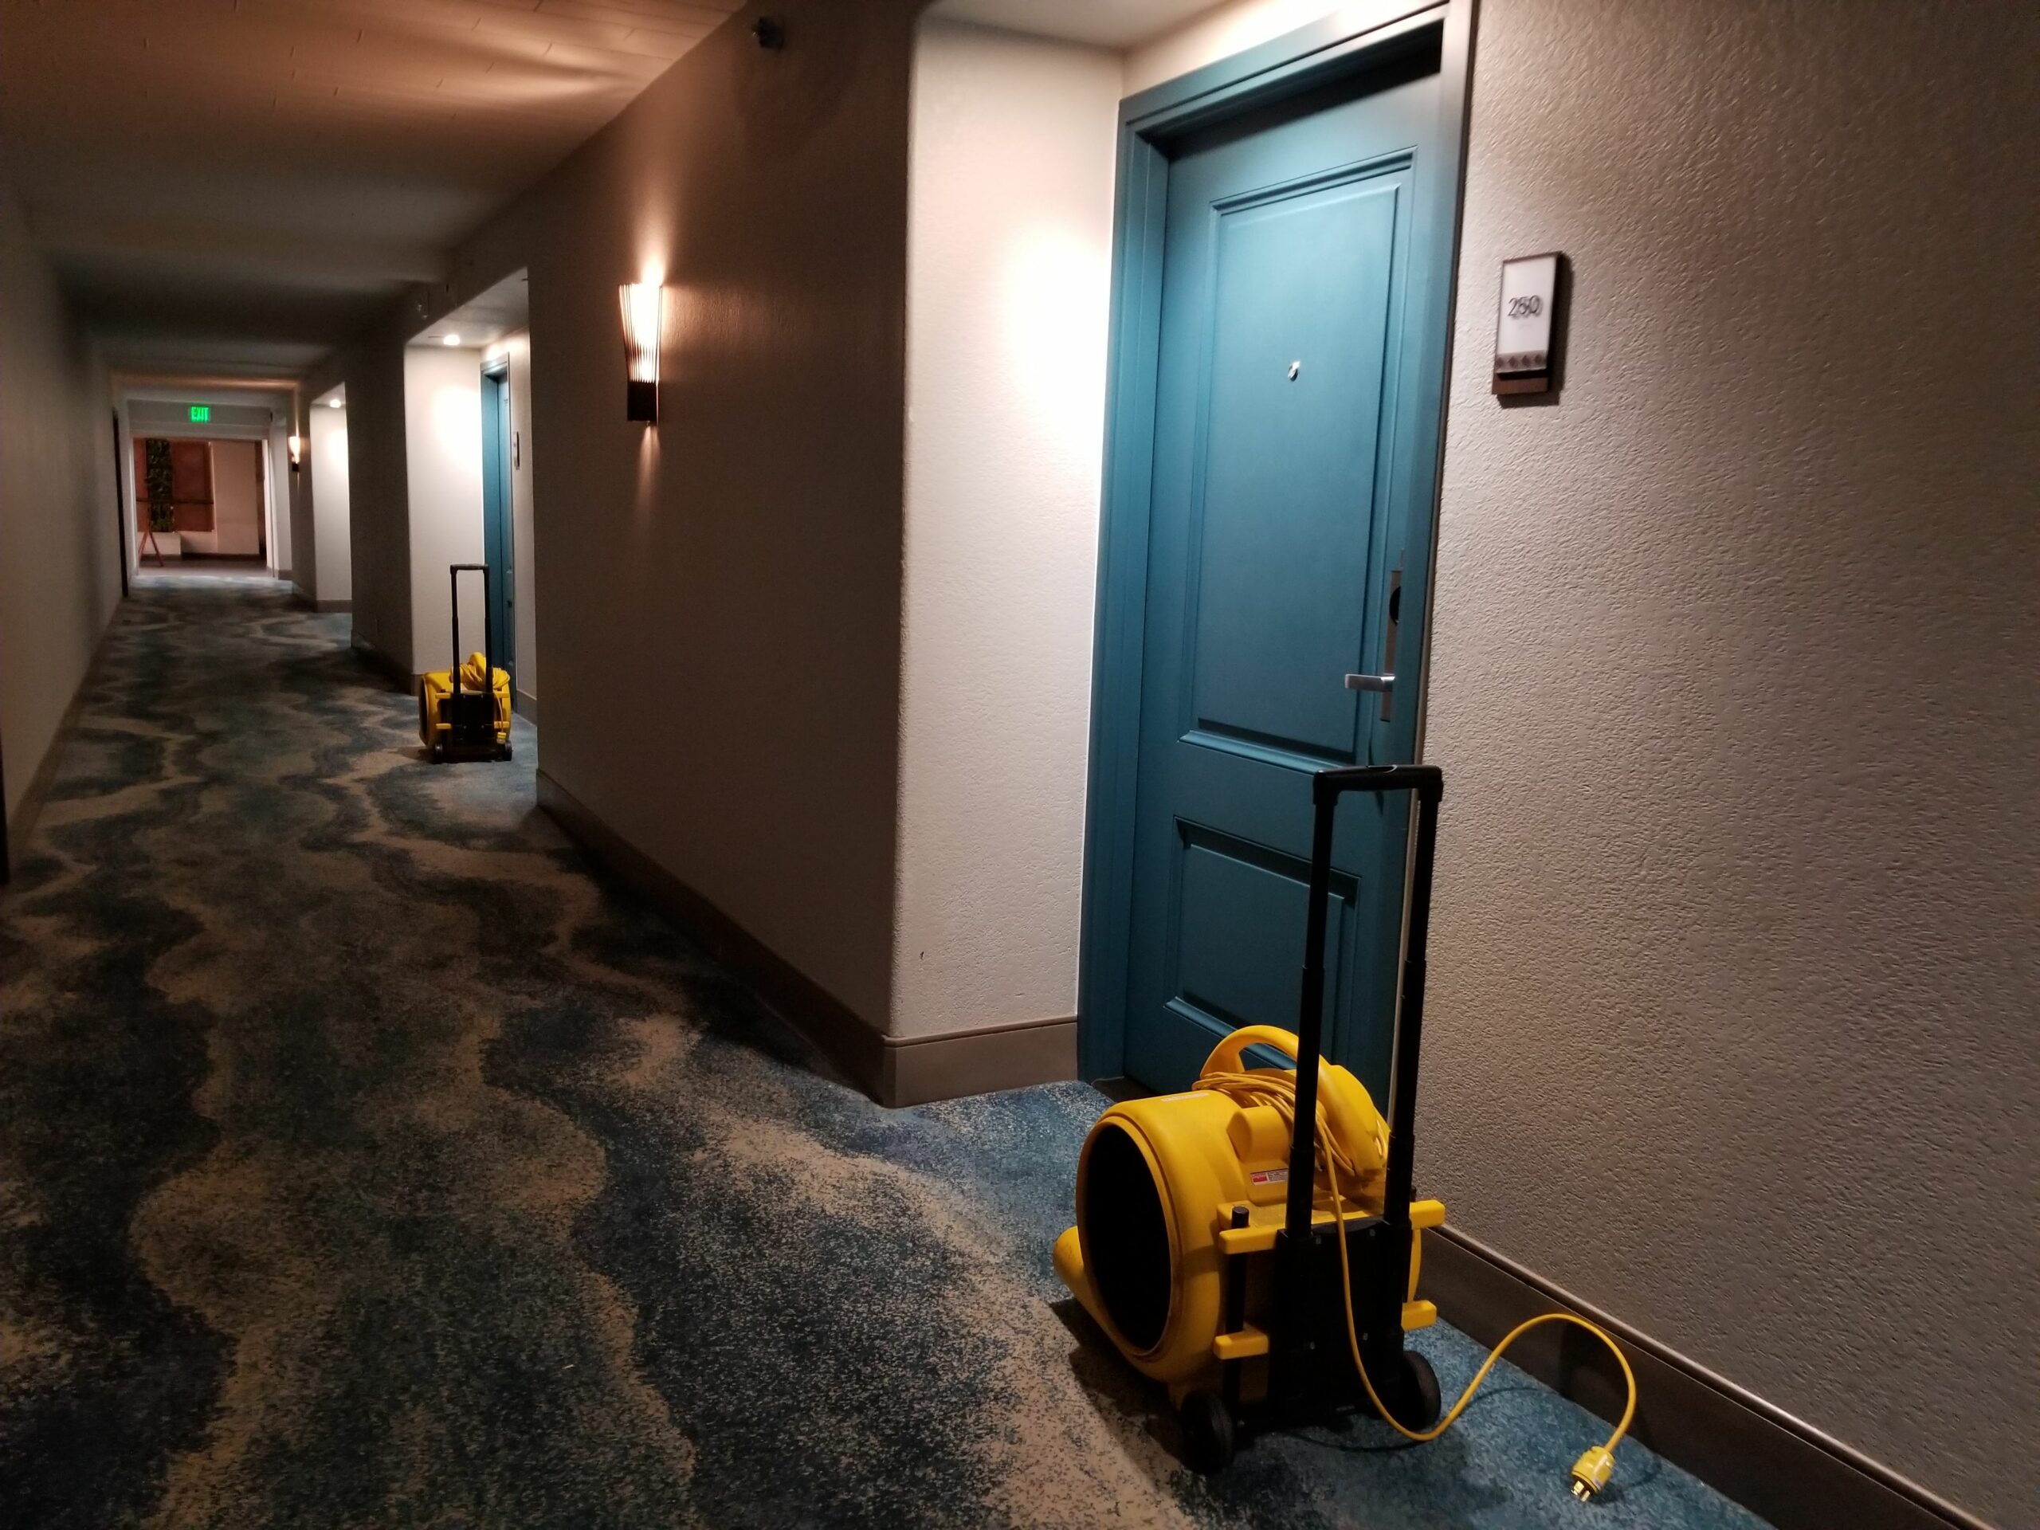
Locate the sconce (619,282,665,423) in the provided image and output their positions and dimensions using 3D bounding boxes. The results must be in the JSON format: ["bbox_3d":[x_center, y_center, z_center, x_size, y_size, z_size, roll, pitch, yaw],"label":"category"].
[{"bbox_3d":[-1.161,-1.234,4.654,0.090,0.400,0.240,-3,10,-29],"label":"sconce"}]

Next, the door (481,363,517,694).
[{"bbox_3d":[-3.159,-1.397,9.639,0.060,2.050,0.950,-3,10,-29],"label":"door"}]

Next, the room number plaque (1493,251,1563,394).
[{"bbox_3d":[0.750,-0.649,2.261,0.022,0.192,0.105,-3,10,-29],"label":"room number plaque"}]

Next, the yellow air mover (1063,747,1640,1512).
[{"bbox_3d":[0.382,0.454,2.264,0.490,0.960,0.540,-1,10,-19],"label":"yellow air mover"}]

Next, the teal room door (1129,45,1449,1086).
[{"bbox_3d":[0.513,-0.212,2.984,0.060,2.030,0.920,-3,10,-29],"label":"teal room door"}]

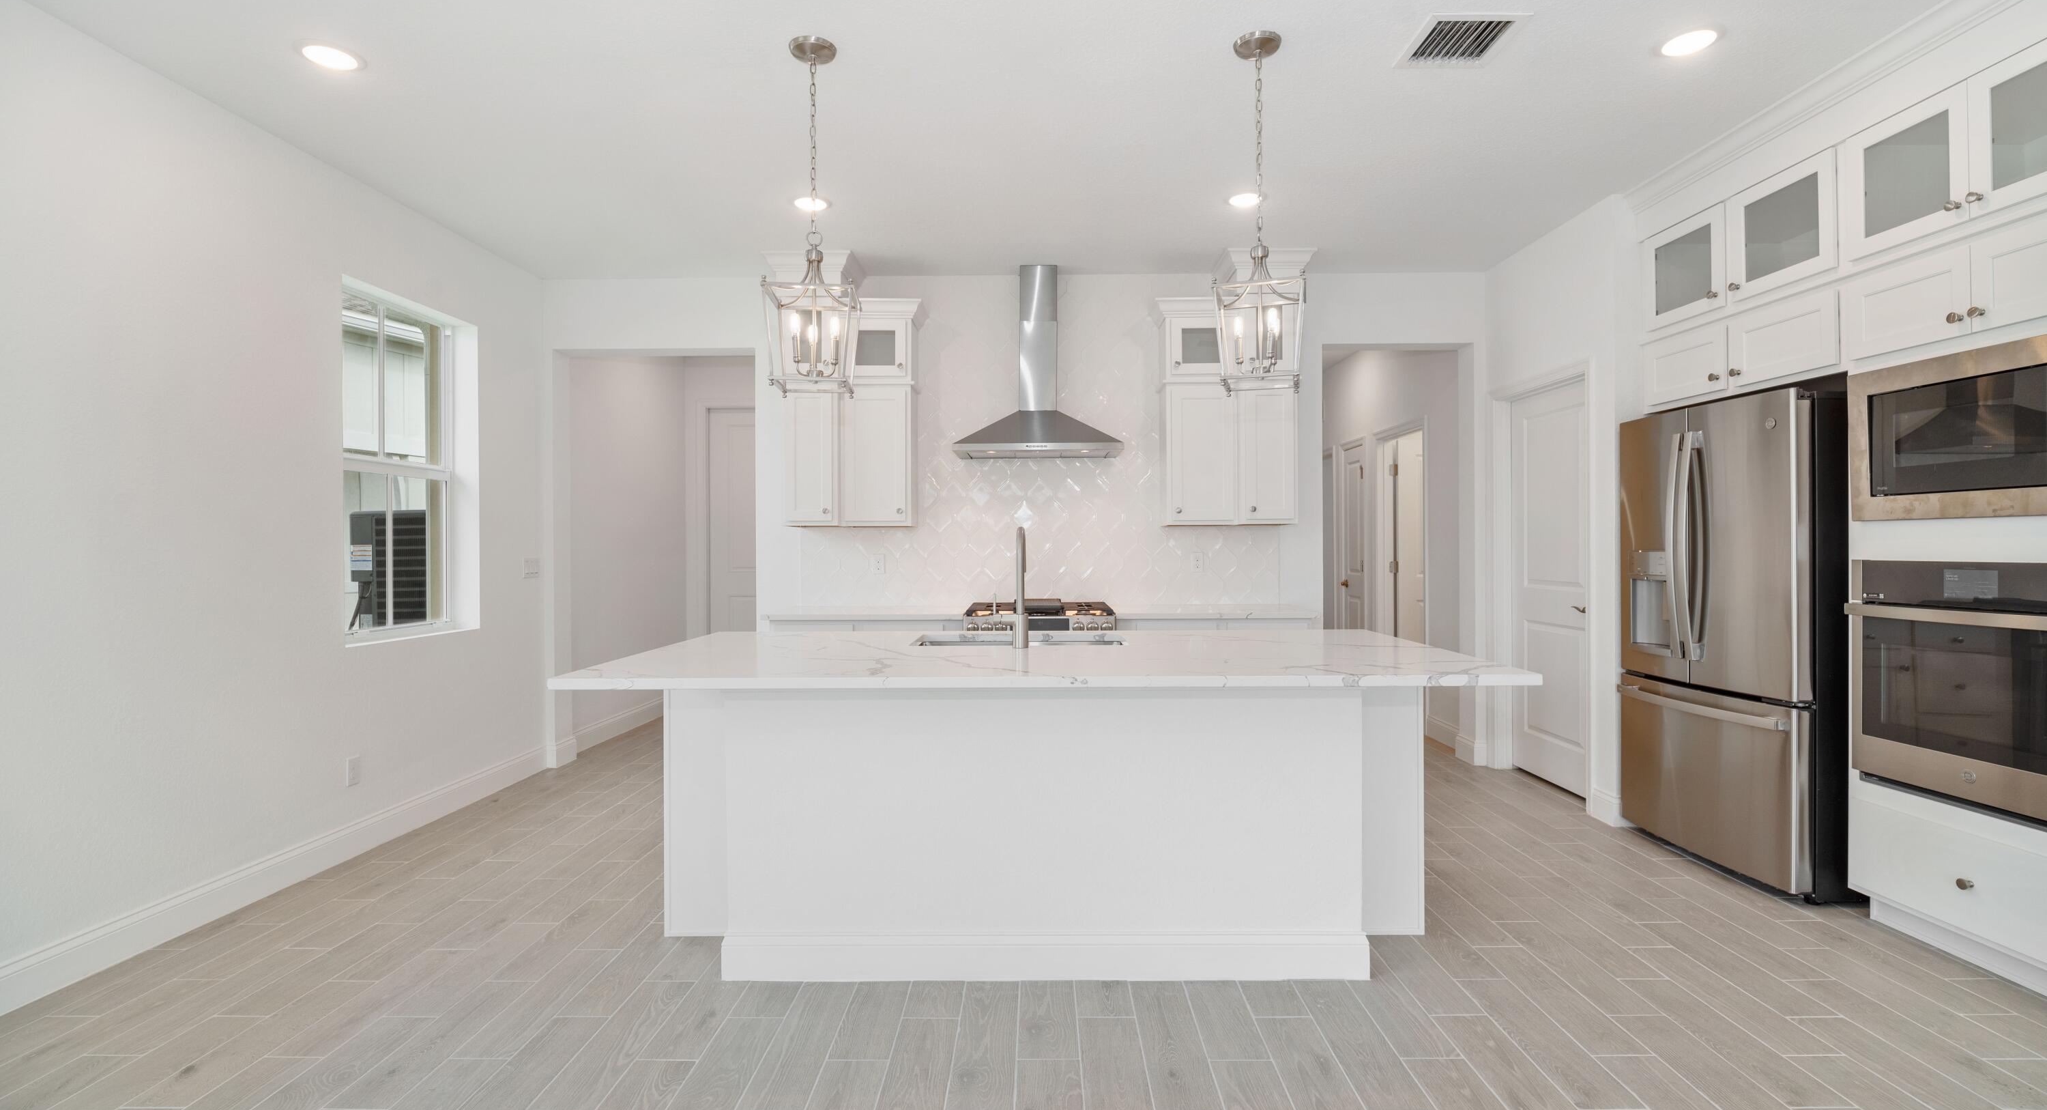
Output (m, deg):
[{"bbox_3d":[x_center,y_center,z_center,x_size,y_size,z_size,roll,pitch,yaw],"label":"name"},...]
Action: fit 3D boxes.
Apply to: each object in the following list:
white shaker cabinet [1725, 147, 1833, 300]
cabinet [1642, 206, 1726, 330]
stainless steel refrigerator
[{"bbox_3d":[3.093,-1.219,3.203,0.520,0.418,0.475,0,1,1],"label":"white shaker cabinet"},{"bbox_3d":[2.878,-1.155,3.467,0.410,0.415,0.450,0,0,1],"label":"cabinet"},{"bbox_3d":[2.885,0.313,3.282,0.790,1.770,0.910,0,0,1],"label":"stainless steel refrigerator"}]

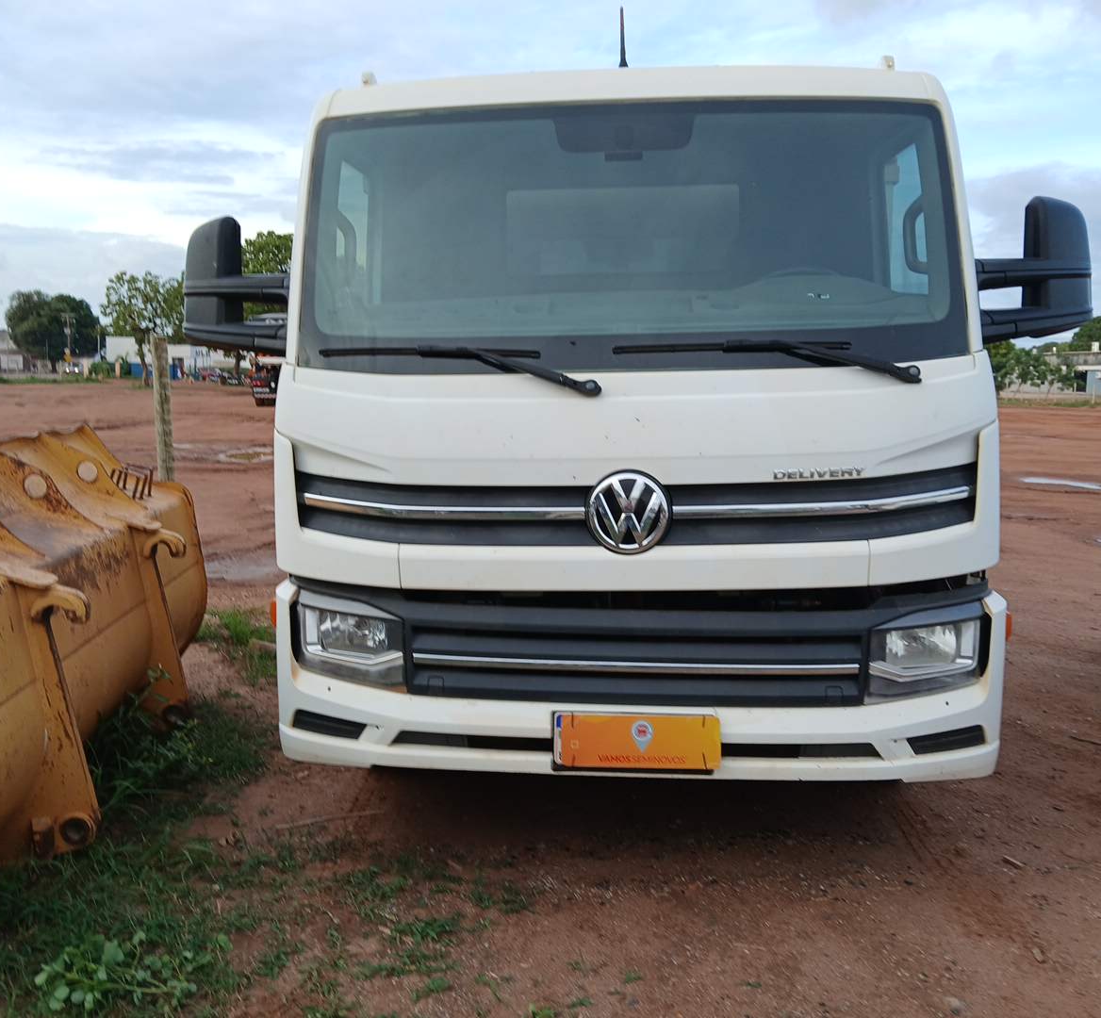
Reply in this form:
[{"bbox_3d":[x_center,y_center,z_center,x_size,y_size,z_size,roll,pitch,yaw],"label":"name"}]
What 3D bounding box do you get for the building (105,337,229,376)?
[{"bbox_3d":[-40.497,-16.064,108.000,13.000,4.381,8.000,-1,8,-18],"label":"building"}]

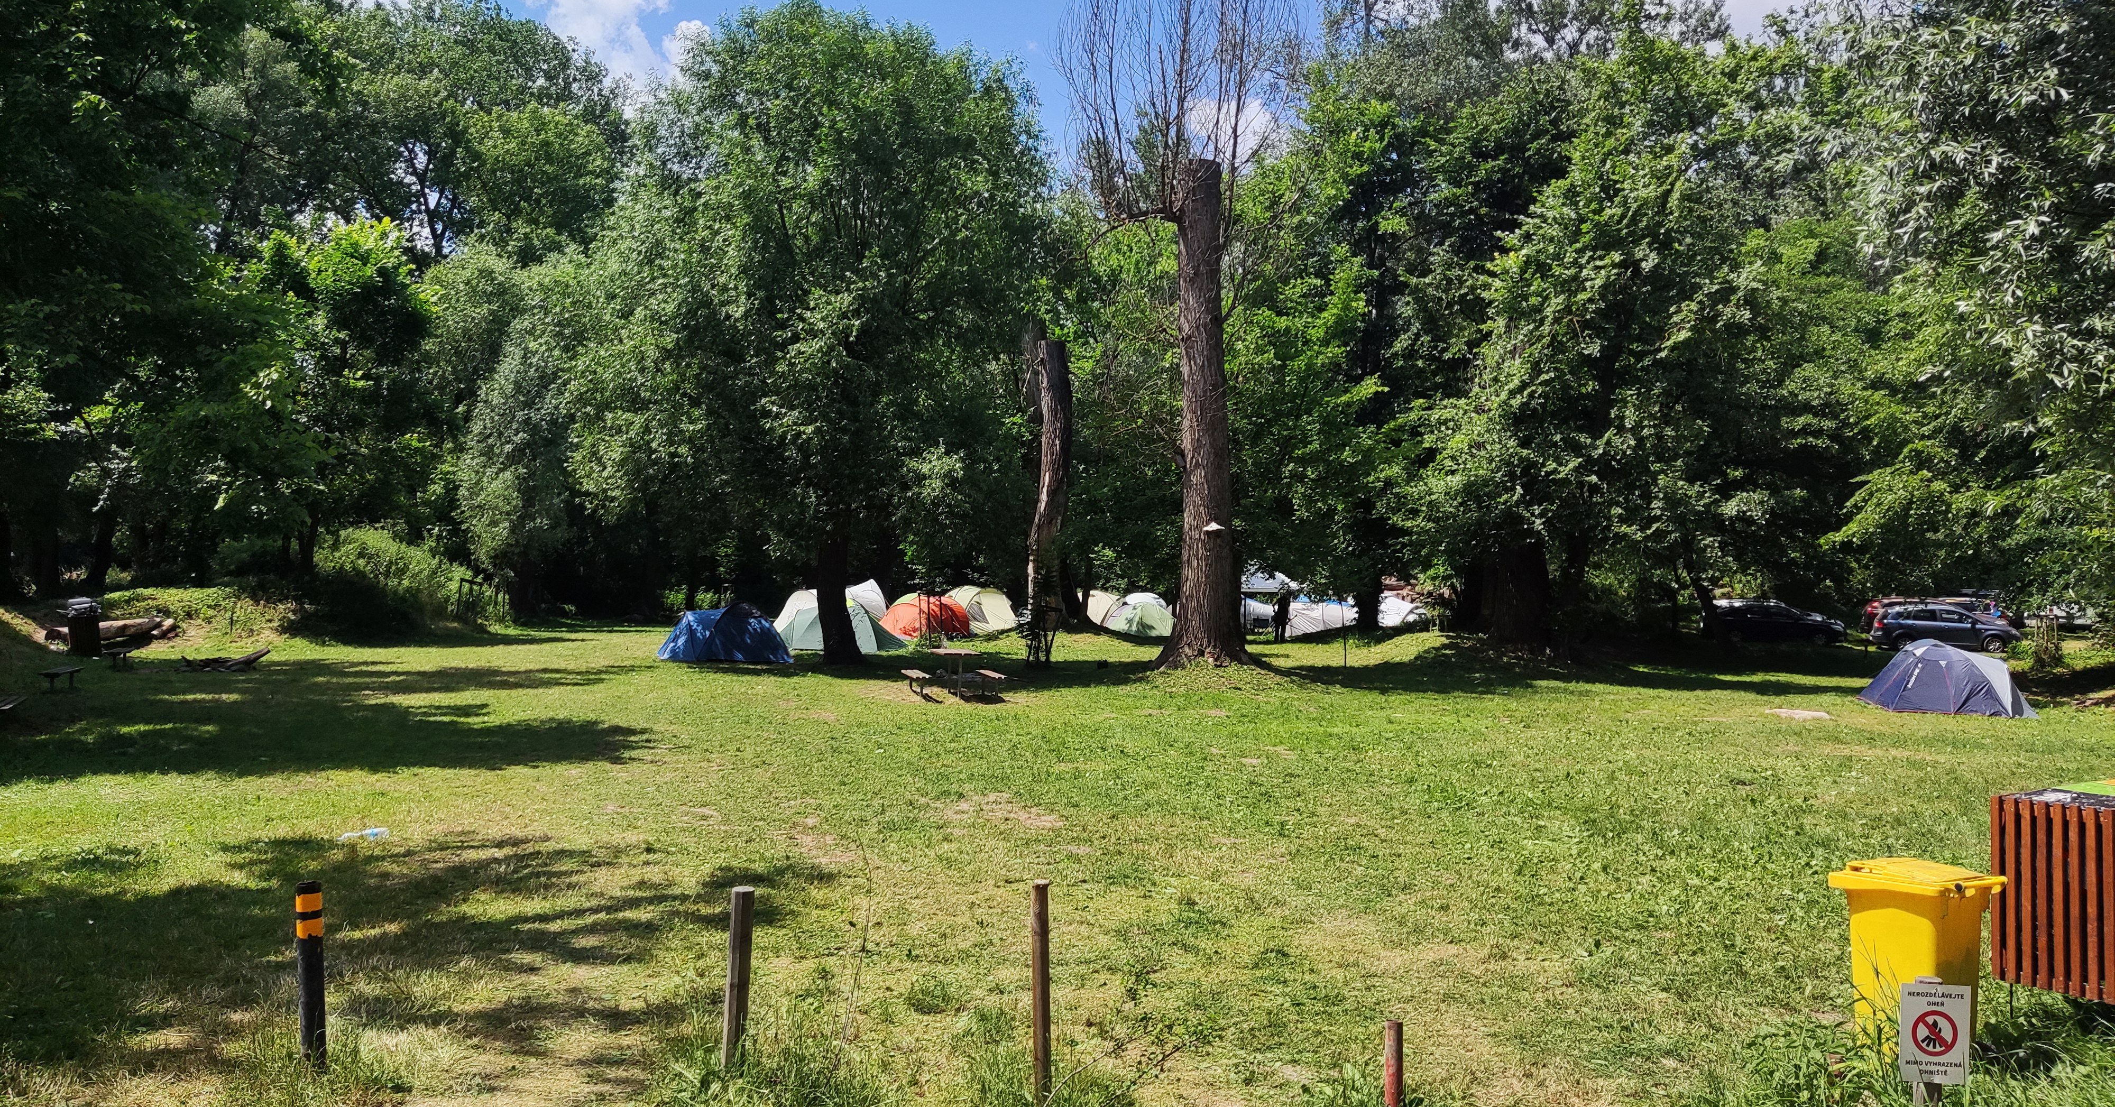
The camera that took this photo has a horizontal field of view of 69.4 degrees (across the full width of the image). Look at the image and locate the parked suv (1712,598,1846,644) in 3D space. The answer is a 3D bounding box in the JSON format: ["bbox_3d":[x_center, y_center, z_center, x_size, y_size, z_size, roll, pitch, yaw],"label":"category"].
[{"bbox_3d":[24.414,2.334,52.000,4.550,1.650,1.850,-1,-1,32],"label":"parked suv"}]

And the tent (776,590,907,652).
[{"bbox_3d":[-5.832,1.885,41.000,3.000,1.450,2.200,-1,-1,30],"label":"tent"}]

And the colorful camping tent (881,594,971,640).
[{"bbox_3d":[-4.171,2.020,48.500,2.600,1.400,2.200,-1,-1,45],"label":"colorful camping tent"}]

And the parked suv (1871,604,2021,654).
[{"bbox_3d":[29.356,2.453,50.320,4.450,1.570,1.800,0,-2,17],"label":"parked suv"}]

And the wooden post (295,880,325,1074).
[{"bbox_3d":[-3.370,1.922,6.900,0.115,0.880,0.115,0,-1,0],"label":"wooden post"}]

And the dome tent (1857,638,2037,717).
[{"bbox_3d":[15.055,2.025,25.715,2.500,1.150,1.950,-1,-2,37],"label":"dome tent"}]

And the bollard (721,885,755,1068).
[{"bbox_3d":[-1.176,1.578,5.620,0.079,0.715,0.079,3,-1,0],"label":"bollard"}]

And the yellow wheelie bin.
[{"bbox_3d":[4.000,1.930,7.100,0.480,0.930,0.550,1,-1,-31],"label":"yellow wheelie bin"}]

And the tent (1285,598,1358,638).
[{"bbox_3d":[9.029,2.191,52.017,2.800,1.300,2.400,0,-2,18],"label":"tent"}]

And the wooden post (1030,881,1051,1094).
[{"bbox_3d":[-0.053,1.525,5.250,0.055,0.810,0.055,-1,-1,0],"label":"wooden post"}]

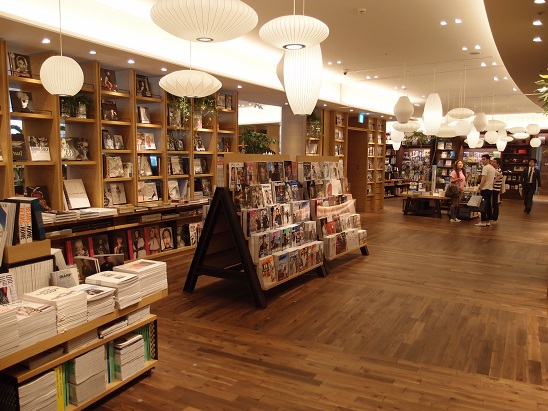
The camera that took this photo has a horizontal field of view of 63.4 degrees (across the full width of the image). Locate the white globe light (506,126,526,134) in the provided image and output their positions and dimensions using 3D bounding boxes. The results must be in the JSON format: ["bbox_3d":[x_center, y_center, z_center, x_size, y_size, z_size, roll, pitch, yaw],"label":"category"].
[{"bbox_3d":[7.535,-2.309,13.700,0.635,0.225,0.635,0,6,0],"label":"white globe light"}]

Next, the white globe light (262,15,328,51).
[{"bbox_3d":[0.134,-1.130,2.900,0.460,0.200,0.460,1,6,0],"label":"white globe light"}]

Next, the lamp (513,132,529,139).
[{"bbox_3d":[7.928,-2.220,14.200,0.530,0.195,0.530,0,6,0],"label":"lamp"}]

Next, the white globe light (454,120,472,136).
[{"bbox_3d":[3.853,-1.555,9.000,0.355,0.315,0.355,0,6,0],"label":"white globe light"}]

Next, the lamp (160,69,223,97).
[{"bbox_3d":[-0.842,-1.233,4.500,0.640,0.265,0.640,0,6,0],"label":"lamp"}]

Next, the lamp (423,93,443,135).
[{"bbox_3d":[3.292,-1.880,9.150,0.390,0.850,0.390,1,6,0],"label":"lamp"}]

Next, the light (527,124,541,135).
[{"bbox_3d":[8.553,-2.493,14.600,0.465,0.365,0.465,0,6,0],"label":"light"}]

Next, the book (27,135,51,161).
[{"bbox_3d":[-3.346,-0.807,6.342,0.025,0.355,0.270,-9,0,34],"label":"book"}]

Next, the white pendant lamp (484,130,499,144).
[{"bbox_3d":[6.095,-1.894,12.400,0.375,0.360,0.375,1,6,0],"label":"white pendant lamp"}]

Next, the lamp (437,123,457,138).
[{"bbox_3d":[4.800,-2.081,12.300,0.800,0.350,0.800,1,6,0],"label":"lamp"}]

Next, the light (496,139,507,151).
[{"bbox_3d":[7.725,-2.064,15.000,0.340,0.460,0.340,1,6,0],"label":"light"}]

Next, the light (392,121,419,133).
[{"bbox_3d":[2.874,-1.689,9.600,0.600,0.235,0.600,0,6,0],"label":"light"}]

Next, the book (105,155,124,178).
[{"bbox_3d":[-2.378,-0.570,6.650,0.030,0.320,0.250,-7,1,32],"label":"book"}]

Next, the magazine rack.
[{"bbox_3d":[-0.155,0.286,5.601,1.120,1.450,1.550,5,8,31],"label":"magazine rack"}]

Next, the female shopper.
[{"bbox_3d":[4.864,-0.374,11.591,0.420,1.616,0.480,5,8,38],"label":"female shopper"}]

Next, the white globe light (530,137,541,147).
[{"bbox_3d":[9.922,-2.372,16.800,0.425,0.360,0.425,0,6,0],"label":"white globe light"}]

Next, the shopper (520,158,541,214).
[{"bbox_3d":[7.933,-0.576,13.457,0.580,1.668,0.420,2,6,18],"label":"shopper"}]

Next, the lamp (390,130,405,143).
[{"bbox_3d":[3.550,-1.982,12.700,0.370,0.350,0.370,1,6,0],"label":"lamp"}]

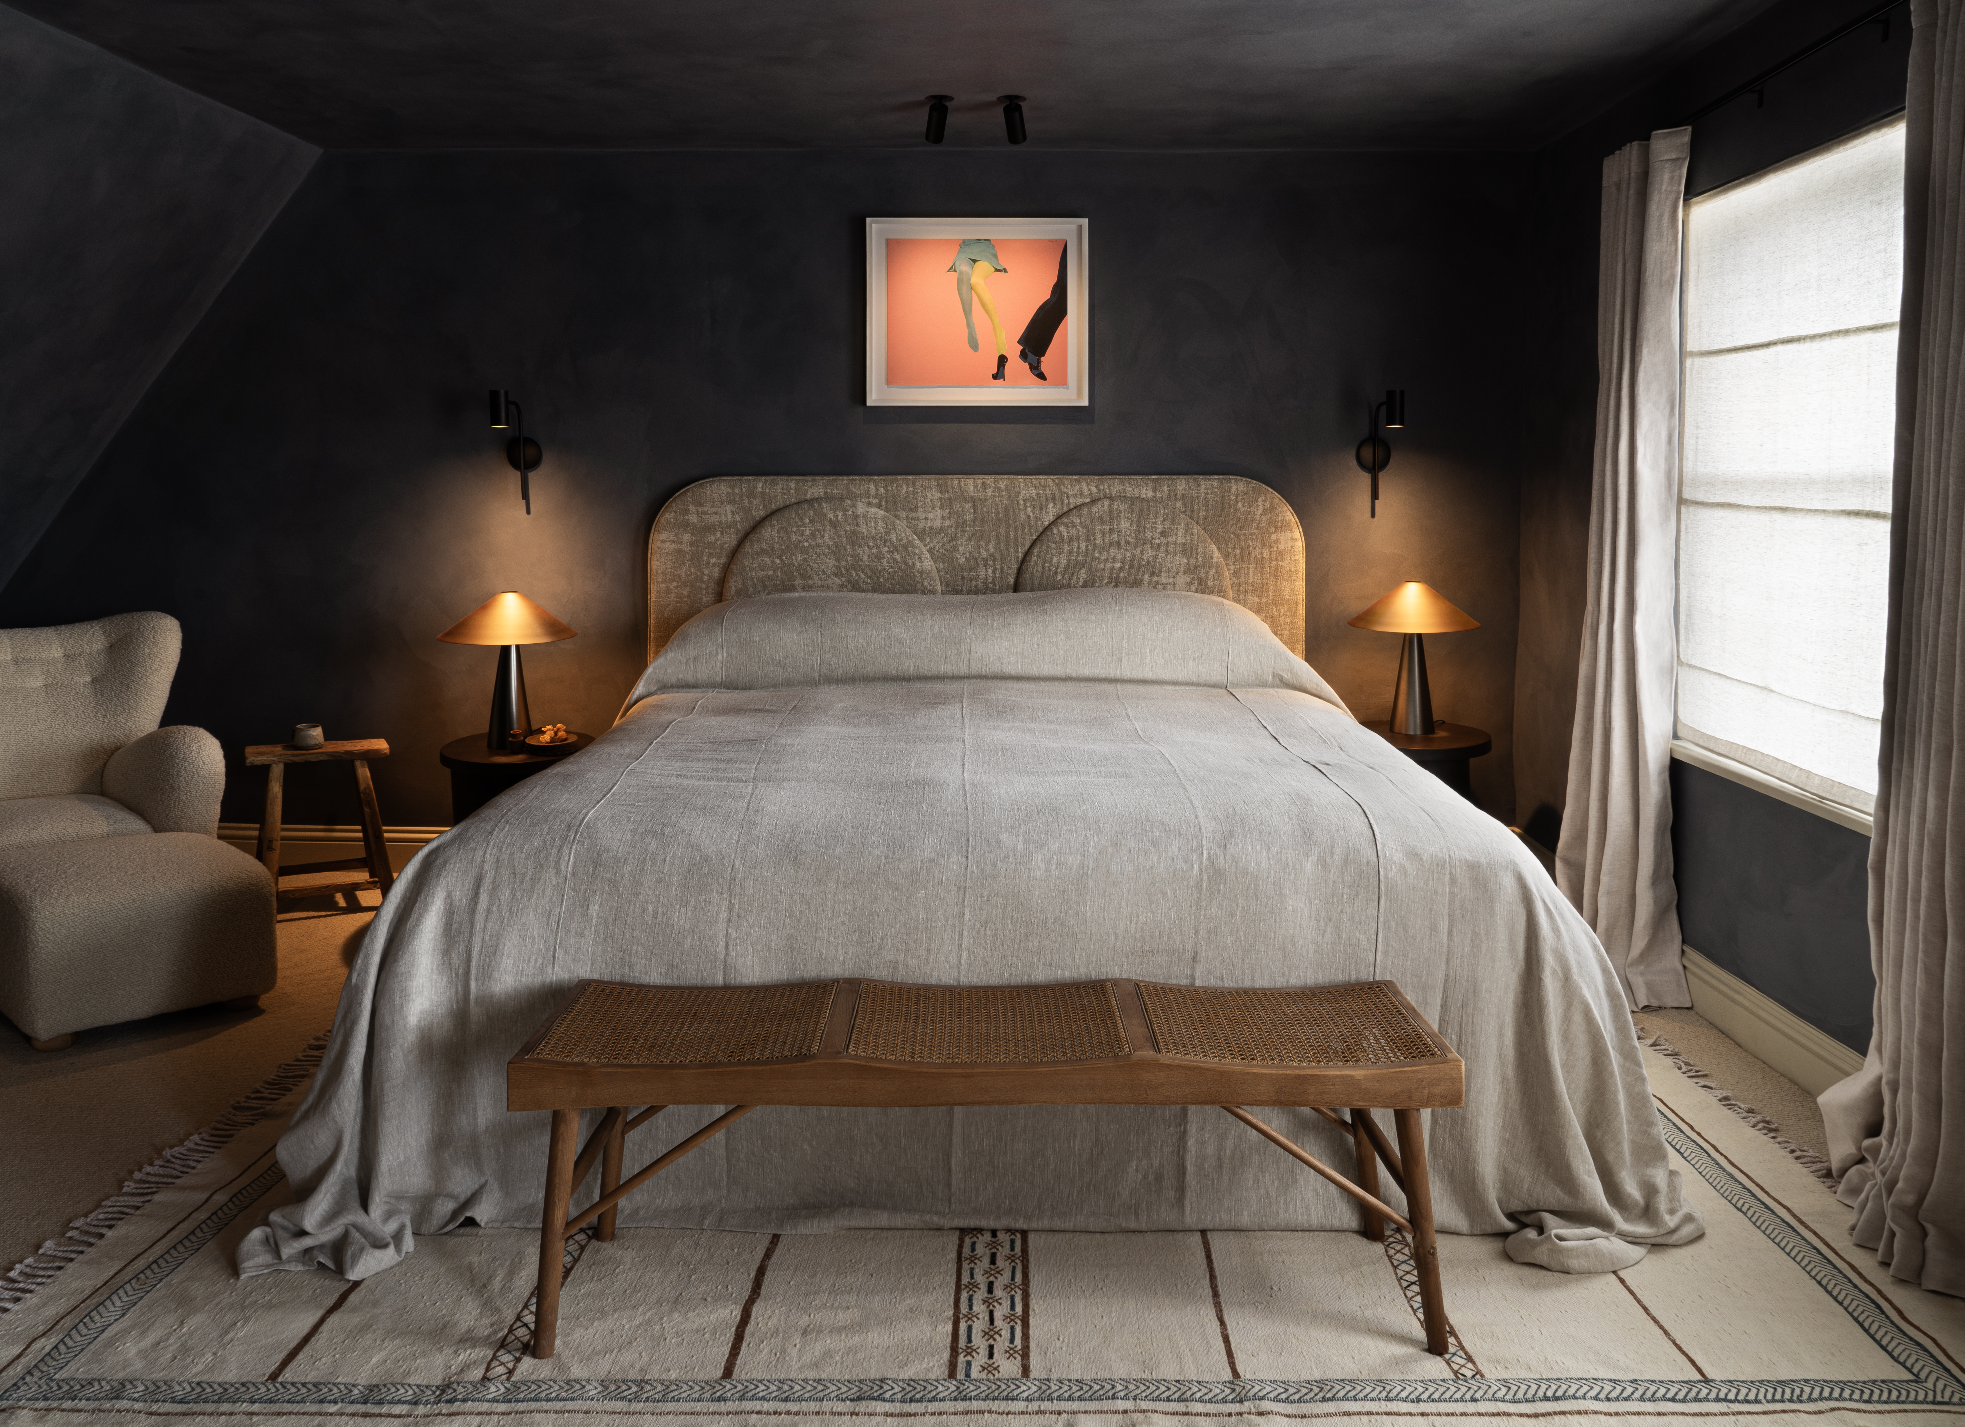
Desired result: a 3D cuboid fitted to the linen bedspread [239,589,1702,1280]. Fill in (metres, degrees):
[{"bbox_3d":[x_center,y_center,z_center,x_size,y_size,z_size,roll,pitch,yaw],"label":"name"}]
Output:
[{"bbox_3d":[-0.018,0.262,3.310,2.330,0.920,2.180,0,6,0],"label":"linen bedspread"}]

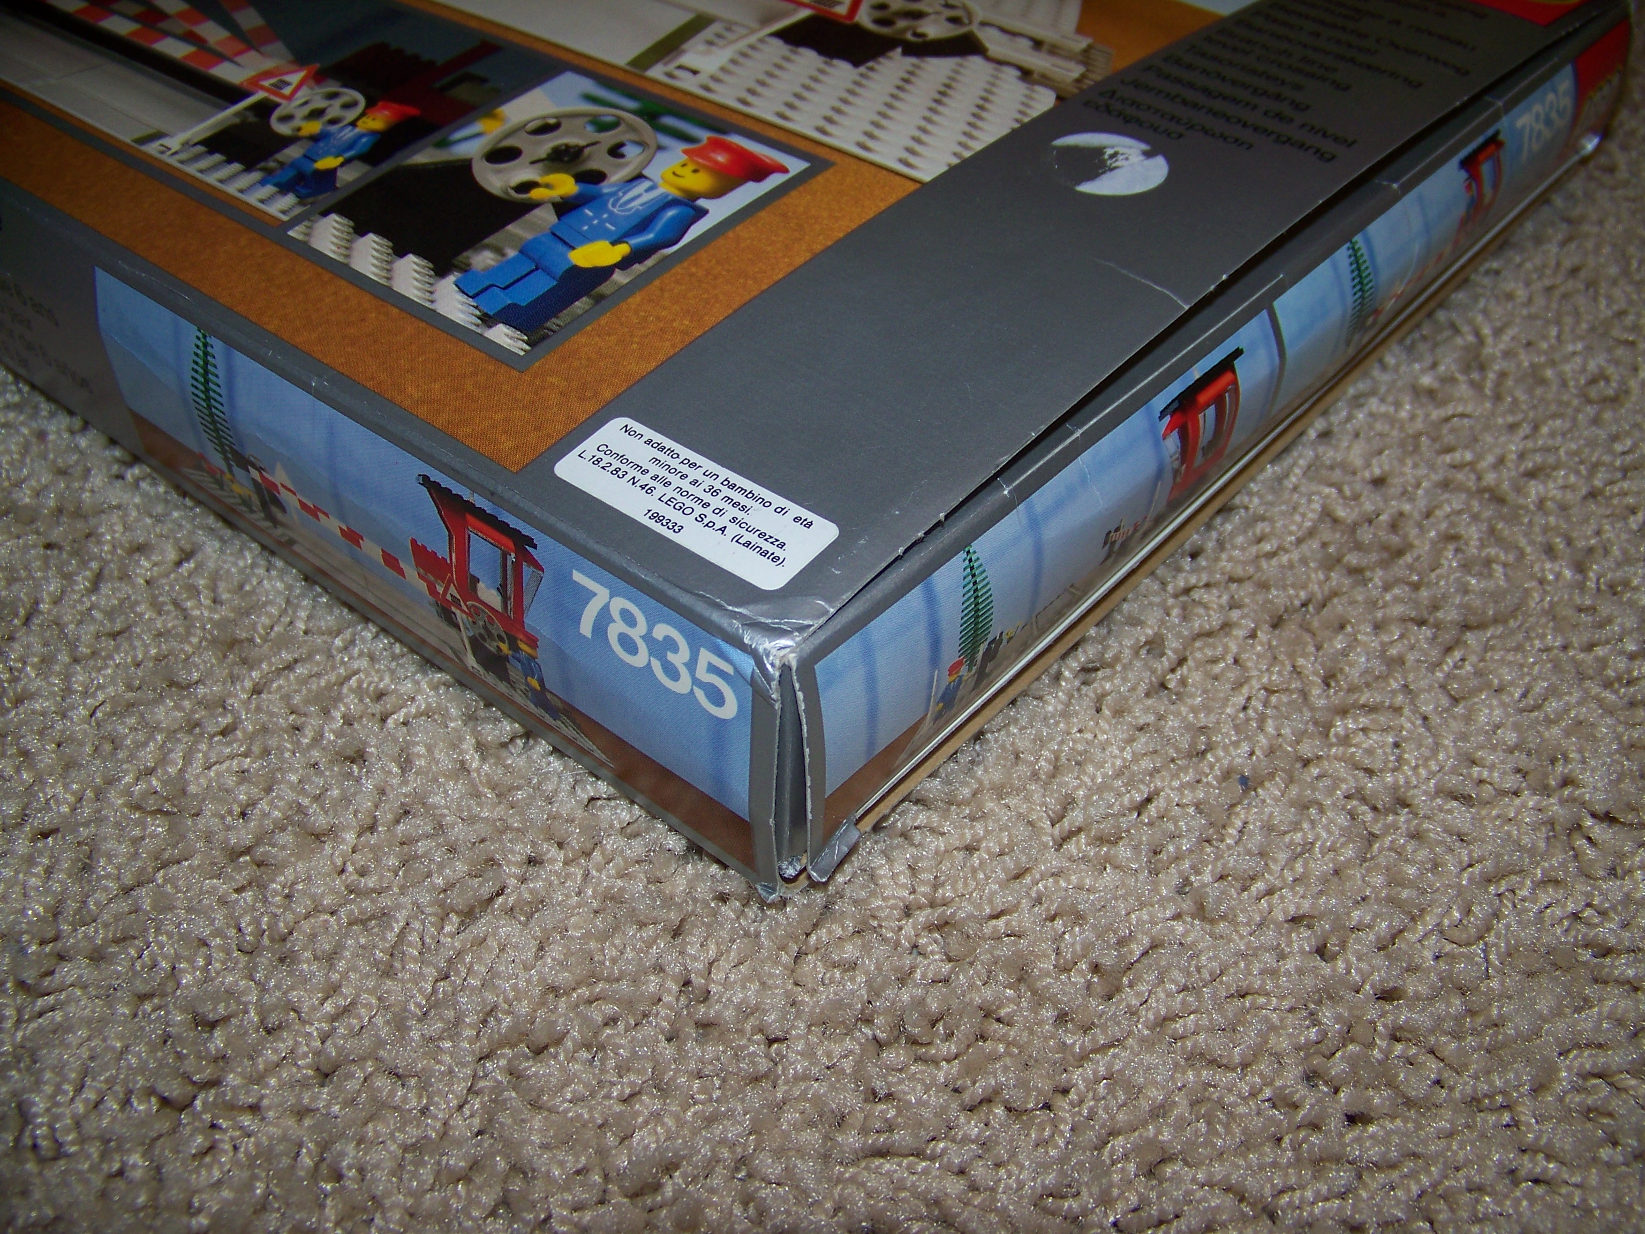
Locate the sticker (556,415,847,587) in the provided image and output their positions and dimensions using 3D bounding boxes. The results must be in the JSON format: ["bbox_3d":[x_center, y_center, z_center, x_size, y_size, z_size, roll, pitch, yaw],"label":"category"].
[{"bbox_3d":[-0.020,-0.018,0.263,0.045,0.001,0.018,29,51,25],"label":"sticker"}]

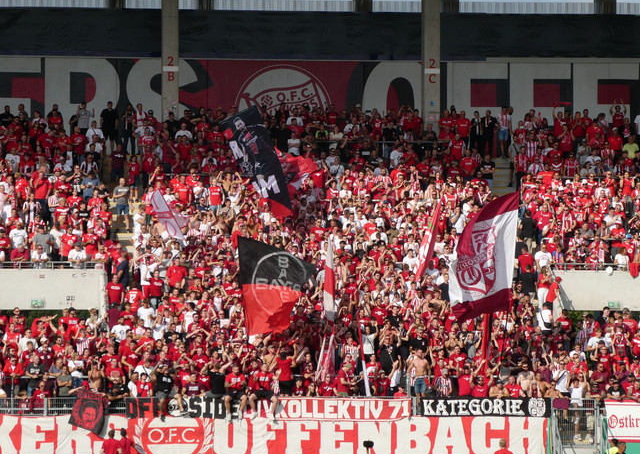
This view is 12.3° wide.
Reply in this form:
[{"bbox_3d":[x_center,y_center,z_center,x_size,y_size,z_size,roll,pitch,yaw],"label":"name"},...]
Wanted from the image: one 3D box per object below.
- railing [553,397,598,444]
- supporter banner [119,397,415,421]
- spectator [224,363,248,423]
[{"bbox_3d":[7.082,5.405,82.000,1.270,1.360,0.080,0,-2,-5],"label":"railing"},{"bbox_3d":[-1.445,5.092,83.000,7.950,0.600,0.100,0,0,0],"label":"supporter banner"},{"bbox_3d":[-2.283,4.531,80.500,0.600,1.580,0.750,0,-2,-5],"label":"spectator"}]

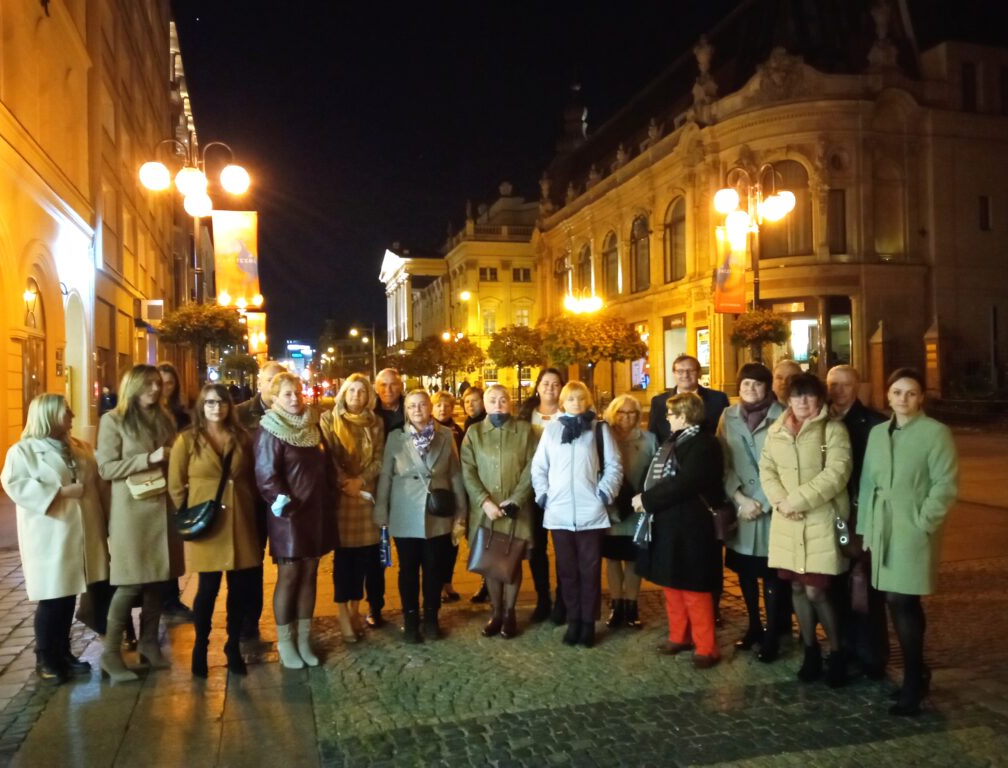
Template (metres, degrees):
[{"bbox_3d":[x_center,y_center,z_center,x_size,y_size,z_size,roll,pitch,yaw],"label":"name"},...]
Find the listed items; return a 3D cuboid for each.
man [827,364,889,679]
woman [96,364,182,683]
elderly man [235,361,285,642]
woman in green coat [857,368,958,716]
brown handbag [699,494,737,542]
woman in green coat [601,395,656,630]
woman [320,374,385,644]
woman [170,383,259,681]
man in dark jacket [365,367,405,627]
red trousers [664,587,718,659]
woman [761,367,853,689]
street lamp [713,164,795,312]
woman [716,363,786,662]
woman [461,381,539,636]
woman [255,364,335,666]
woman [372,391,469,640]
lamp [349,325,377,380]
[{"bbox_3d":[1.950,0.751,4.509,0.530,1.710,0.360,-1,0,33],"label":"man"},{"bbox_3d":[-2.103,0.781,4.623,0.410,1.776,0.460,-1,0,20],"label":"woman"},{"bbox_3d":[-1.583,0.763,5.348,0.540,1.827,0.360,-1,0,-23],"label":"elderly man"},{"bbox_3d":[2.049,0.765,4.046,0.390,1.676,0.490,-1,0,-34],"label":"woman in green coat"},{"bbox_3d":[1.325,0.814,4.800,0.120,0.270,0.250,-1,0,25],"label":"brown handbag"},{"bbox_3d":[0.834,0.854,5.482,0.500,1.551,0.340,-1,0,9],"label":"woman in green coat"},{"bbox_3d":[-0.985,0.800,5.263,0.480,1.713,0.370,-1,0,-21],"label":"woman"},{"bbox_3d":[-1.695,0.838,4.679,0.530,1.681,0.370,-1,0,-29],"label":"woman"},{"bbox_3d":[-0.797,0.773,5.579,0.540,1.770,0.360,-1,0,-7],"label":"man in dark jacket"},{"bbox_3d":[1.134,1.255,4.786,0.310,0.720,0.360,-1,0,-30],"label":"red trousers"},{"bbox_3d":[1.650,0.777,4.362,0.480,1.650,0.350,-1,0,17],"label":"woman"},{"bbox_3d":[4.388,-1.069,14.010,1.450,5.300,1.450,-1,0,17],"label":"street lamp"},{"bbox_3d":[1.504,0.742,4.836,0.490,1.731,0.360,-1,0,27],"label":"woman"},{"bbox_3d":[-0.040,0.826,5.288,0.520,1.630,0.380,-1,0,0],"label":"woman"},{"bbox_3d":[-1.252,0.799,4.800,0.500,1.724,0.390,-1,0,-34],"label":"woman"},{"bbox_3d":[-0.543,0.847,5.226,0.570,1.610,0.360,-1,0,-7],"label":"woman"},{"bbox_3d":[-15.927,-2.204,90.017,2.900,9.000,0.500,-1,0,-6],"label":"lamp"}]

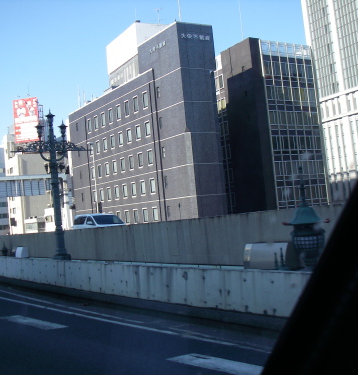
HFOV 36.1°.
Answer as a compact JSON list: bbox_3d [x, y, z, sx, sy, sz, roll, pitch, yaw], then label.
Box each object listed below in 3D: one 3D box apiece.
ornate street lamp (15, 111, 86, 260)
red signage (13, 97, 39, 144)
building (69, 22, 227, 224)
[{"bbox_3d":[-3.048,-0.037,13.600,1.950,3.800,0.550,-5,-3,-33],"label":"ornate street lamp"},{"bbox_3d":[-37.397,-16.423,135.247,6.300,10.500,0.600,-6,-2,8],"label":"red signage"},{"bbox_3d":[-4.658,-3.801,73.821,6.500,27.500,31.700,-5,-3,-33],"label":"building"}]

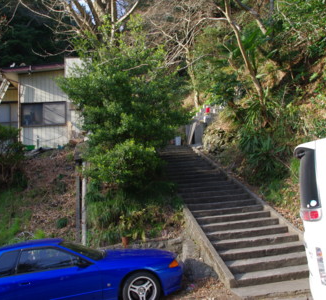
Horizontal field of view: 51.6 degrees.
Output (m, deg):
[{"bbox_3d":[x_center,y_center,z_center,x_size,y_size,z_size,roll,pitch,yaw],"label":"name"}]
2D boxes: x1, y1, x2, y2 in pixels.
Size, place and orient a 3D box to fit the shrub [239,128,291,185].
[{"bbox_3d":[3.037,0.165,10.100,1.500,1.600,1.300,-4,-7,0],"label":"shrub"}]

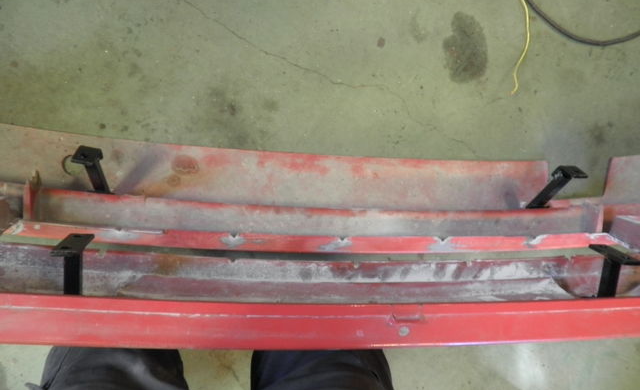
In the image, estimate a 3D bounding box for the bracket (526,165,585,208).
[{"bbox_3d":[0.452,-0.015,0.920,0.055,0.096,0.040,-11,60,-21],"label":"bracket"}]

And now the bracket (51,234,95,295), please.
[{"bbox_3d":[-0.412,0.116,0.800,0.053,0.088,0.055,11,29,-6],"label":"bracket"}]

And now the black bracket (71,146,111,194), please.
[{"bbox_3d":[-0.438,-0.049,0.920,0.052,0.094,0.040,12,51,-5],"label":"black bracket"}]

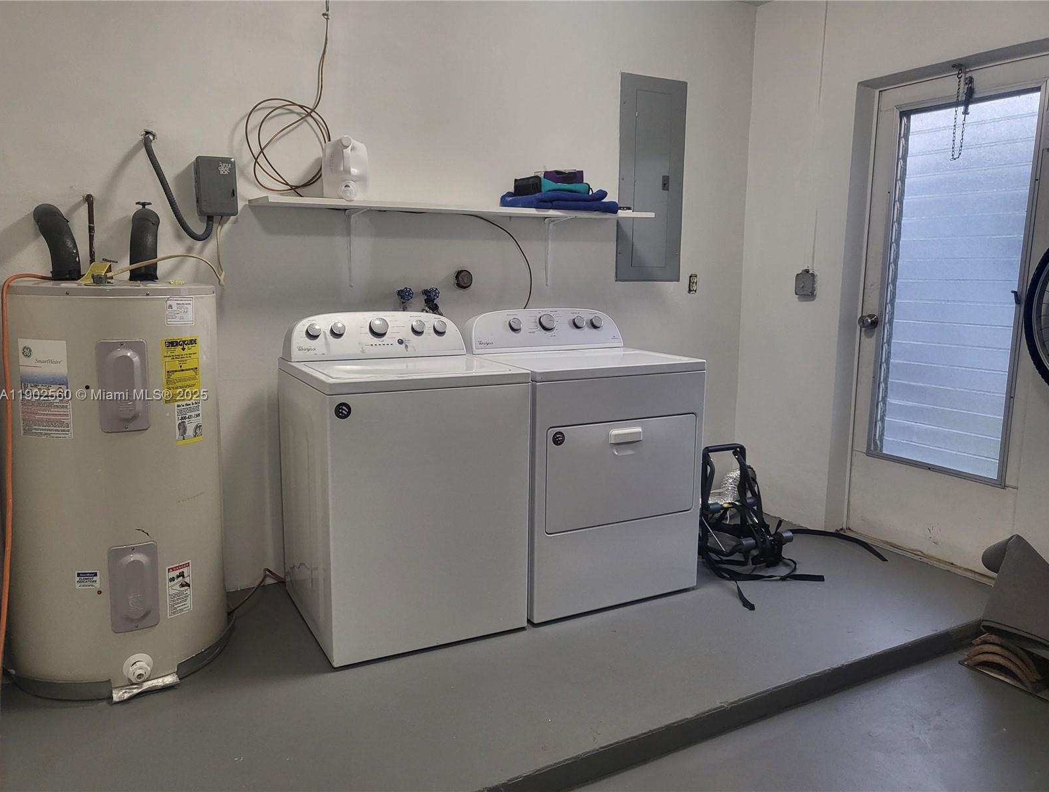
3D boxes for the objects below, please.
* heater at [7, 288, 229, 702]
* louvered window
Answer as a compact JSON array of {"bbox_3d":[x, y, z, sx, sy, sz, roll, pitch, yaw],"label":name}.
[{"bbox_3d":[-1.310,0.246,2.547,0.630,1.190,0.630,-5,11,-33],"label":"heater"},{"bbox_3d":[1.770,-0.445,3.316,0.059,1.534,0.619,-4,10,-28],"label":"louvered window"}]

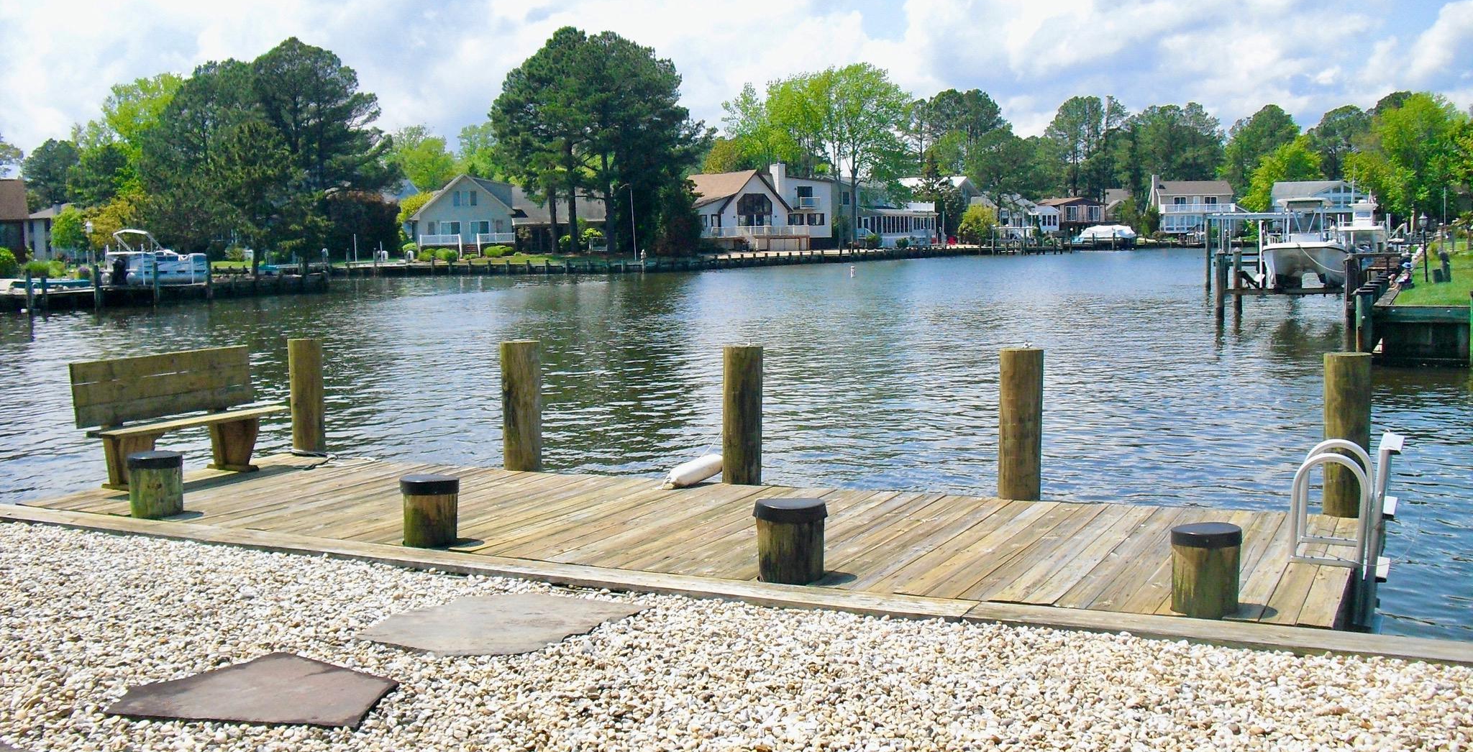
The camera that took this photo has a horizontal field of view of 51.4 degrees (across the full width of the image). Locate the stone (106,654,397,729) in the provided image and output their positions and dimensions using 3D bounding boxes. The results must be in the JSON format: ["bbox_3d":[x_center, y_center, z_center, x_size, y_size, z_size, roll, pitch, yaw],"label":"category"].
[{"bbox_3d":[-1.700,1.176,5.711,1.077,0.040,0.829,0,5,14],"label":"stone"}]

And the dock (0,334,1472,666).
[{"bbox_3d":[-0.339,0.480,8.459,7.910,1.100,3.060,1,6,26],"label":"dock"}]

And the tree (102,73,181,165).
[{"bbox_3d":[-46.559,-16.587,120.000,7.300,14.330,7.300,-1,5,0],"label":"tree"}]

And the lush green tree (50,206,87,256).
[{"bbox_3d":[-41.391,-8.849,95.000,2.355,3.497,2.355,-1,5,0],"label":"lush green tree"}]

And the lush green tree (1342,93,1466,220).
[{"bbox_3d":[50.235,-15.550,115.000,8.700,11.490,8.700,-1,5,0],"label":"lush green tree"}]

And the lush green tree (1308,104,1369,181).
[{"bbox_3d":[93.590,-32.270,238.000,10.370,20.020,9.850,1,6,21],"label":"lush green tree"}]

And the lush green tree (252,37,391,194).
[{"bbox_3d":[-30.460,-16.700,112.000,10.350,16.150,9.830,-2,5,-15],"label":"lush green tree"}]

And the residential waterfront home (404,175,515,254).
[{"bbox_3d":[-25.656,-15.307,143.500,10.241,7.222,11.000,-1,5,0],"label":"residential waterfront home"}]

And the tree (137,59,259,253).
[{"bbox_3d":[-35.080,-13.930,100.000,8.040,13.520,7.640,-3,5,-19],"label":"tree"}]

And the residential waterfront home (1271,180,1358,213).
[{"bbox_3d":[78.300,-22.750,206.000,11.740,7.270,10.000,0,5,9],"label":"residential waterfront home"}]

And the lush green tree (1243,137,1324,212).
[{"bbox_3d":[69.653,-24.170,195.000,10.000,12.740,9.500,-1,5,0],"label":"lush green tree"}]

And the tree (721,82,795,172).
[{"bbox_3d":[2.875,-24.470,178.000,9.360,19.389,9.360,-1,5,0],"label":"tree"}]

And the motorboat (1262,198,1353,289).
[{"bbox_3d":[16.964,-3.913,45.300,2.500,2.620,7.300,1,6,24],"label":"motorboat"}]

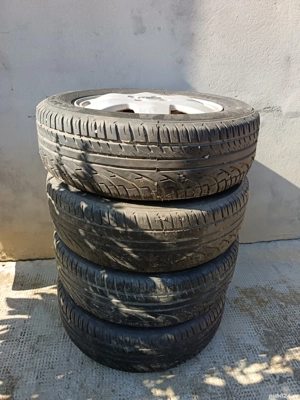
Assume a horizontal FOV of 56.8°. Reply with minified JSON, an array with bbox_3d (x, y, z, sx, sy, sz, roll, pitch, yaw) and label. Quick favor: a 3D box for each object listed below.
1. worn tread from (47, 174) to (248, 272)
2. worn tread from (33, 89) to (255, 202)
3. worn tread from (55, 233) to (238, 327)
[{"bbox_3d":[-0.007,-0.028,0.920,0.624,0.194,0.624,3,27,0],"label":"worn tread"},{"bbox_3d":[-0.005,-0.206,0.842,0.624,0.194,0.624,3,27,0],"label":"worn tread"},{"bbox_3d":[-0.012,0.147,1.003,0.624,0.194,0.624,3,27,0],"label":"worn tread"}]

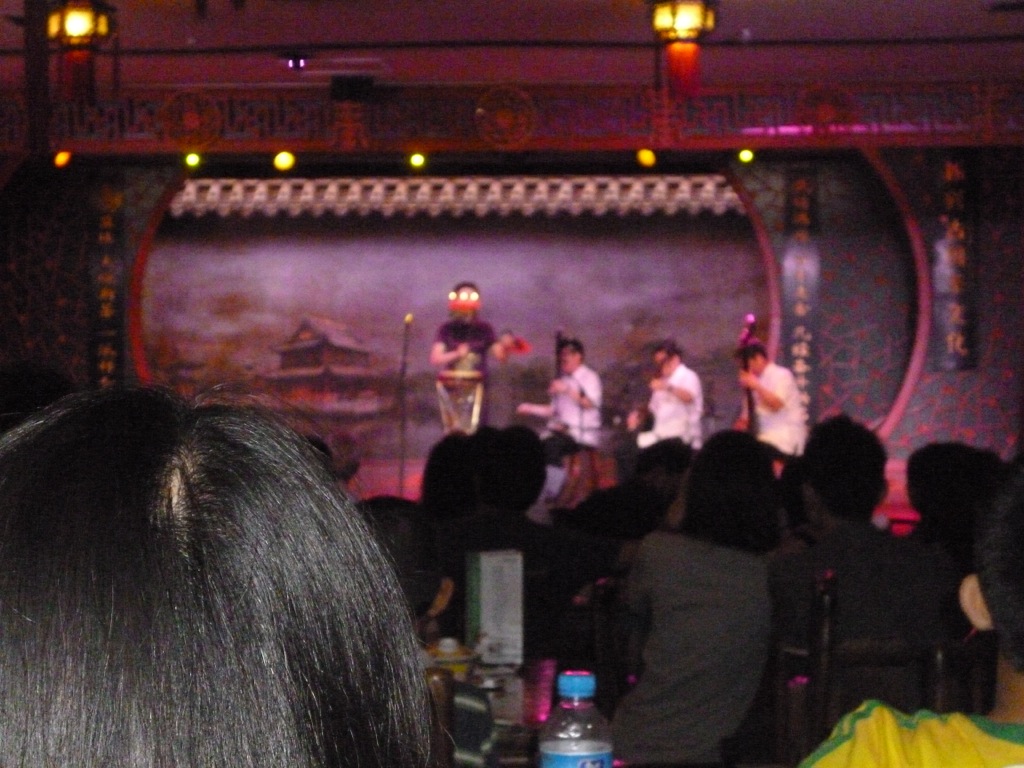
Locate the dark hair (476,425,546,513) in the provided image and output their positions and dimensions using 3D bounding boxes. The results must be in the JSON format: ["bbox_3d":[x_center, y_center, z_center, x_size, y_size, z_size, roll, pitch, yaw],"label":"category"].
[{"bbox_3d":[-0.001,0.201,5.500,0.175,0.220,0.200,0,-1,3],"label":"dark hair"}]

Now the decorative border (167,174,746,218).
[{"bbox_3d":[-0.464,-1.568,19.300,4.850,0.370,0.250,0,-1,2],"label":"decorative border"}]

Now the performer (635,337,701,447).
[{"bbox_3d":[1.157,0.313,17.489,0.750,1.270,0.550,1,-1,-40],"label":"performer"}]

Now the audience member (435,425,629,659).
[{"bbox_3d":[0.033,0.734,5.639,0.520,1.270,0.750,0,-1,3],"label":"audience member"}]

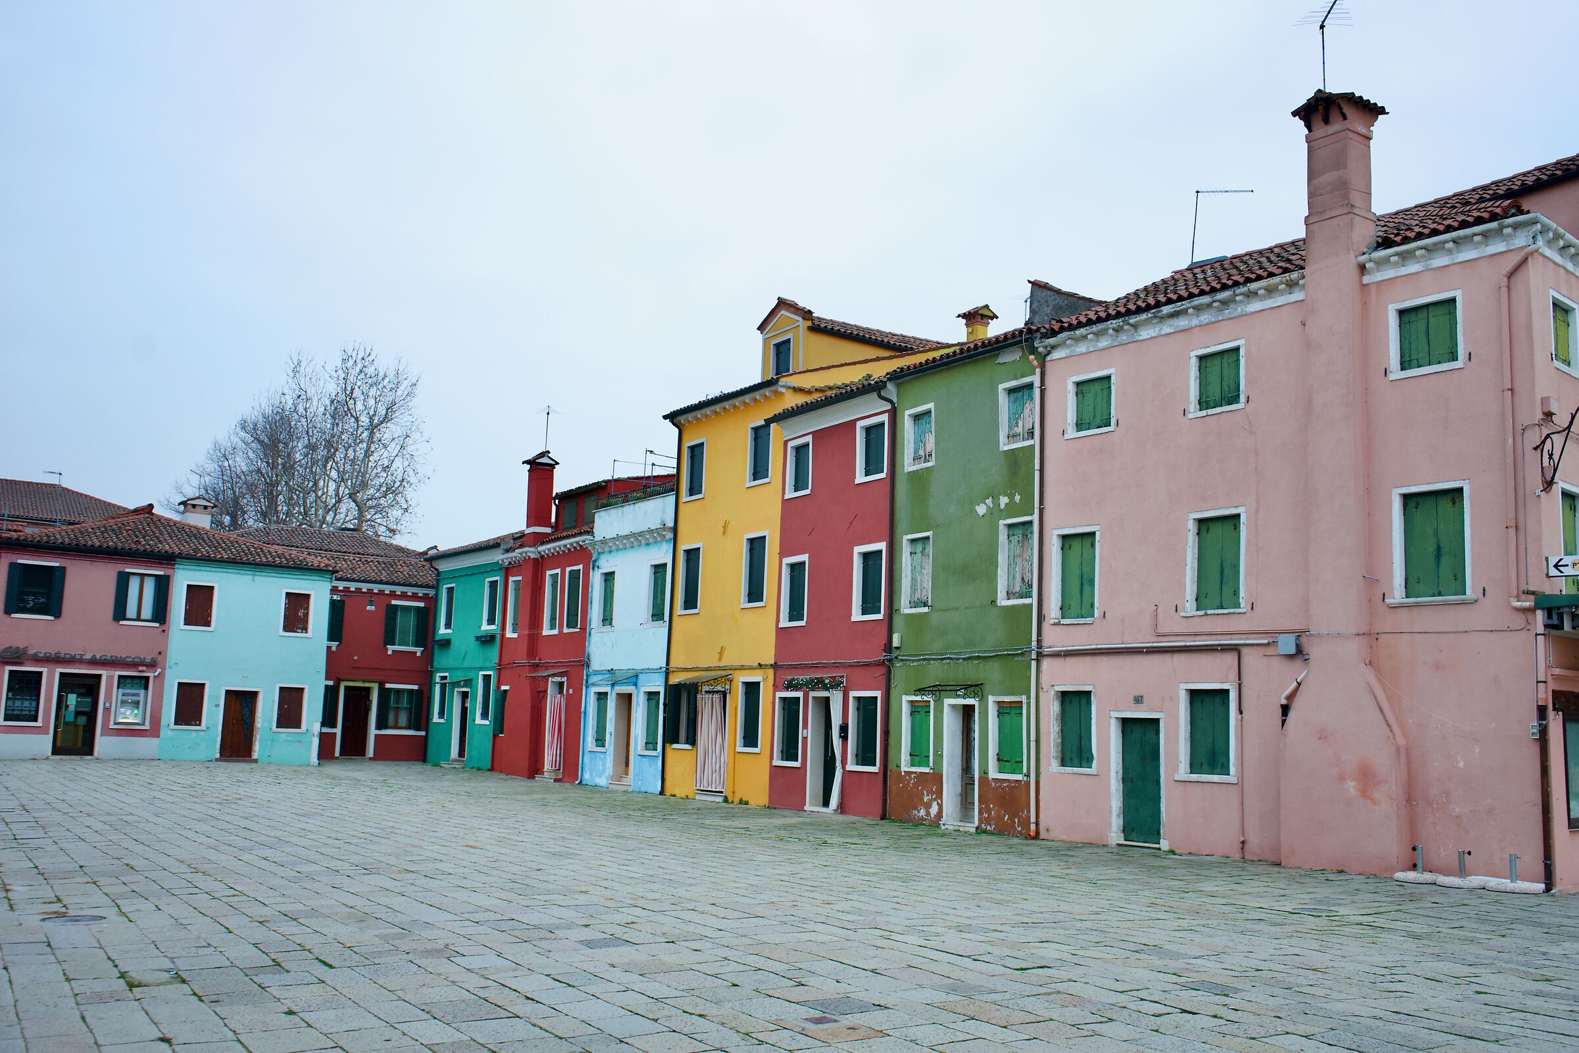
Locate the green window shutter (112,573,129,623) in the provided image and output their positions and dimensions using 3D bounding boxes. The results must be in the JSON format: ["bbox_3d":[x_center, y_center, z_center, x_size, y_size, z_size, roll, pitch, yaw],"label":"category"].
[{"bbox_3d":[-18.455,1.928,38.712,0.350,1.360,0.050,7,-10,-33],"label":"green window shutter"}]

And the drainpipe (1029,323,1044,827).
[{"bbox_3d":[3.890,0.843,22.249,0.180,8.061,0.130,7,-10,-34],"label":"drainpipe"}]

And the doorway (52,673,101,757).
[{"bbox_3d":[-19.243,5.081,37.895,1.070,2.220,0.200,7,-10,-33],"label":"doorway"}]

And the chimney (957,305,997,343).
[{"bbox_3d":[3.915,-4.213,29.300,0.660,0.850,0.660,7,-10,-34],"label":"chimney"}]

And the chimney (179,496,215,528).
[{"bbox_3d":[-18.986,-0.396,45.000,0.950,1.100,0.850,7,-10,-33],"label":"chimney"}]

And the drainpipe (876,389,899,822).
[{"bbox_3d":[1.695,1.364,25.289,0.280,7.845,0.150,7,-10,-34],"label":"drainpipe"}]

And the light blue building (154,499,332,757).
[{"bbox_3d":[-17.488,3.522,43.469,4.361,7.200,7.000,7,-10,-33],"label":"light blue building"}]

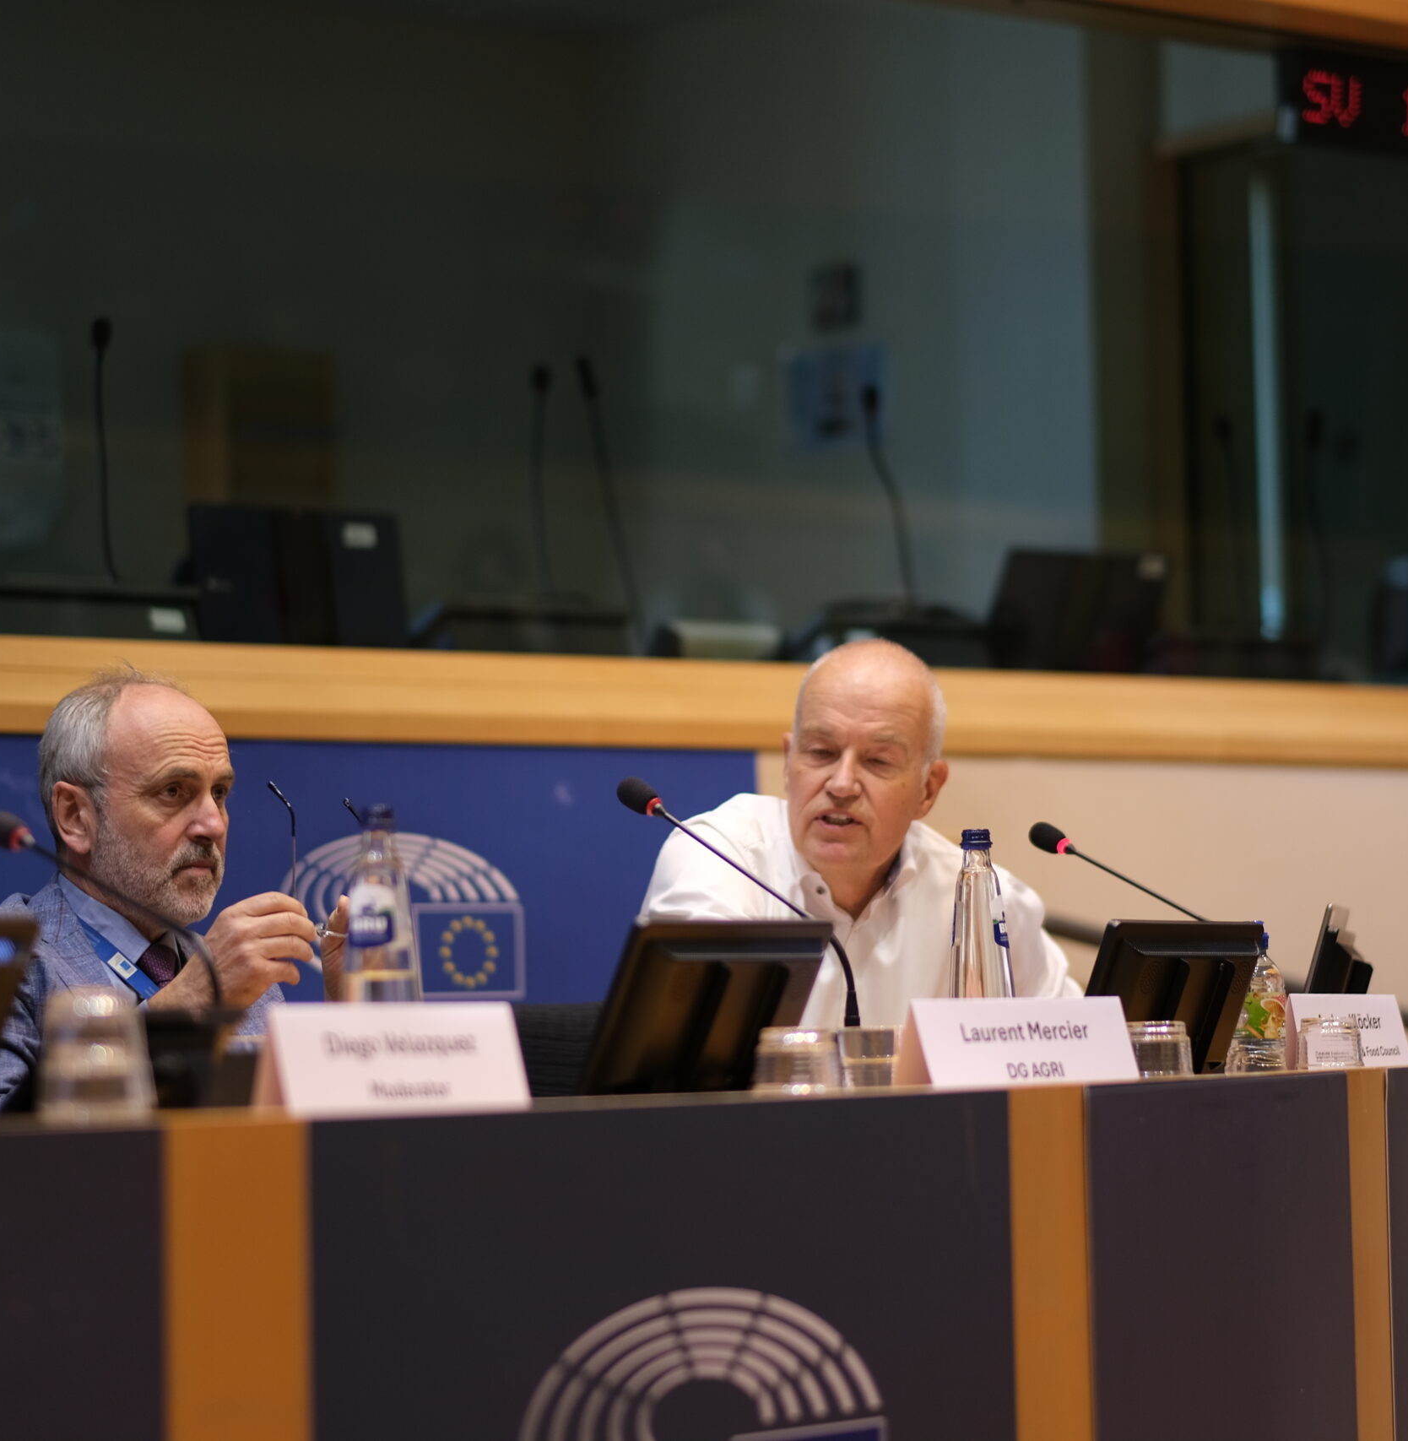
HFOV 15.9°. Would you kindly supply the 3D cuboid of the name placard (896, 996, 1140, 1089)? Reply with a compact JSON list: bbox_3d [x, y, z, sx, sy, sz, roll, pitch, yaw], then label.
[{"bbox_3d":[0.296,0.301,4.728,0.045,0.083,0.297,-5,-5,45],"label":"name placard"}]

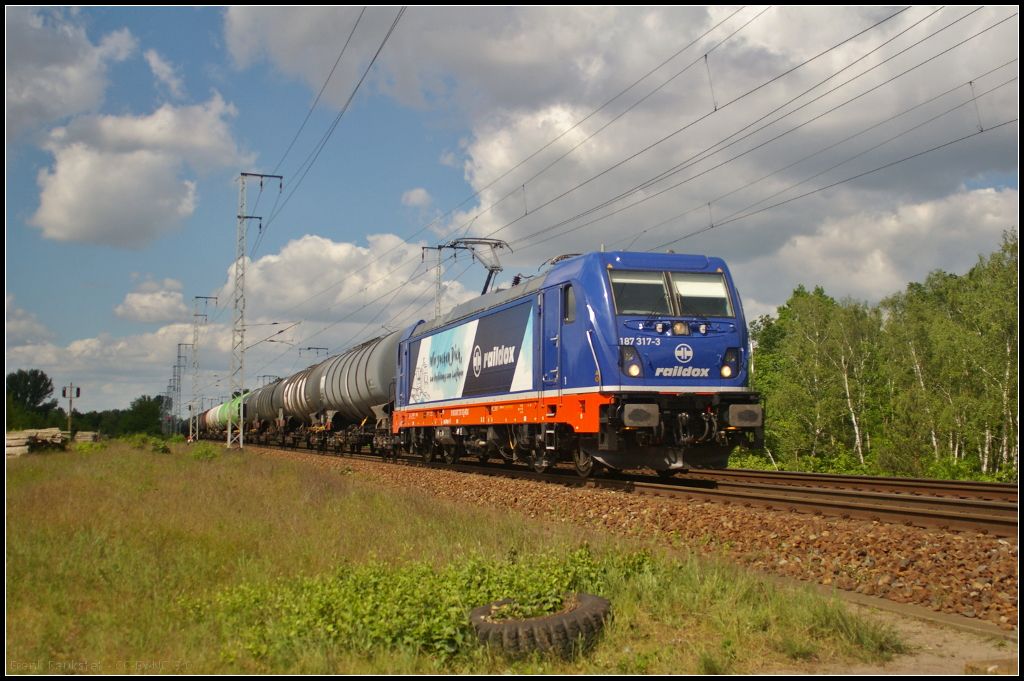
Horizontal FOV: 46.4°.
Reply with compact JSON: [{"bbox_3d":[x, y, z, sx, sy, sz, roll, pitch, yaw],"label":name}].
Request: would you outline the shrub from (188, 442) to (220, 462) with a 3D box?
[{"bbox_3d":[-13.524,4.882,52.500,1.400,0.820,1.200,1,-5,-14],"label":"shrub"}]

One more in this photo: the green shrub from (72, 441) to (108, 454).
[{"bbox_3d":[-23.305,5.916,66.000,1.900,0.800,1.500,2,-5,-19],"label":"green shrub"}]

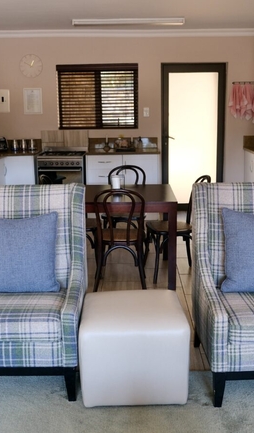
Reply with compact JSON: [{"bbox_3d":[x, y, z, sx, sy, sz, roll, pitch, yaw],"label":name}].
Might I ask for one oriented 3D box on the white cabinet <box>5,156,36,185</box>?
[{"bbox_3d":[-1.399,-0.420,6.831,0.370,0.870,0.600,-1,13,0],"label":"white cabinet"}]

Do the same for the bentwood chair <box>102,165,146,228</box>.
[{"bbox_3d":[-0.009,-0.043,5.052,0.430,0.885,0.550,0,13,3],"label":"bentwood chair"}]

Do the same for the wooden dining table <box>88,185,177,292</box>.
[{"bbox_3d":[-0.034,0.154,4.491,0.930,0.745,0.940,-1,13,0],"label":"wooden dining table"}]

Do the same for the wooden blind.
[{"bbox_3d":[-0.407,-1.675,6.852,1.140,0.885,0.080,-1,13,0],"label":"wooden blind"}]

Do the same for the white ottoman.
[{"bbox_3d":[0.042,0.698,2.702,0.545,0.450,0.520,-1,13,-2],"label":"white ottoman"}]

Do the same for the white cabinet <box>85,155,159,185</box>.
[{"bbox_3d":[-0.042,-0.441,6.802,0.980,0.900,0.570,-1,13,0],"label":"white cabinet"}]

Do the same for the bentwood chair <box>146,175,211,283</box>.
[{"bbox_3d":[0.463,0.102,4.355,0.540,0.885,0.430,-2,13,-5],"label":"bentwood chair"}]

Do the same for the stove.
[{"bbox_3d":[-0.864,-0.448,6.822,0.620,0.915,0.600,-1,13,0],"label":"stove"}]

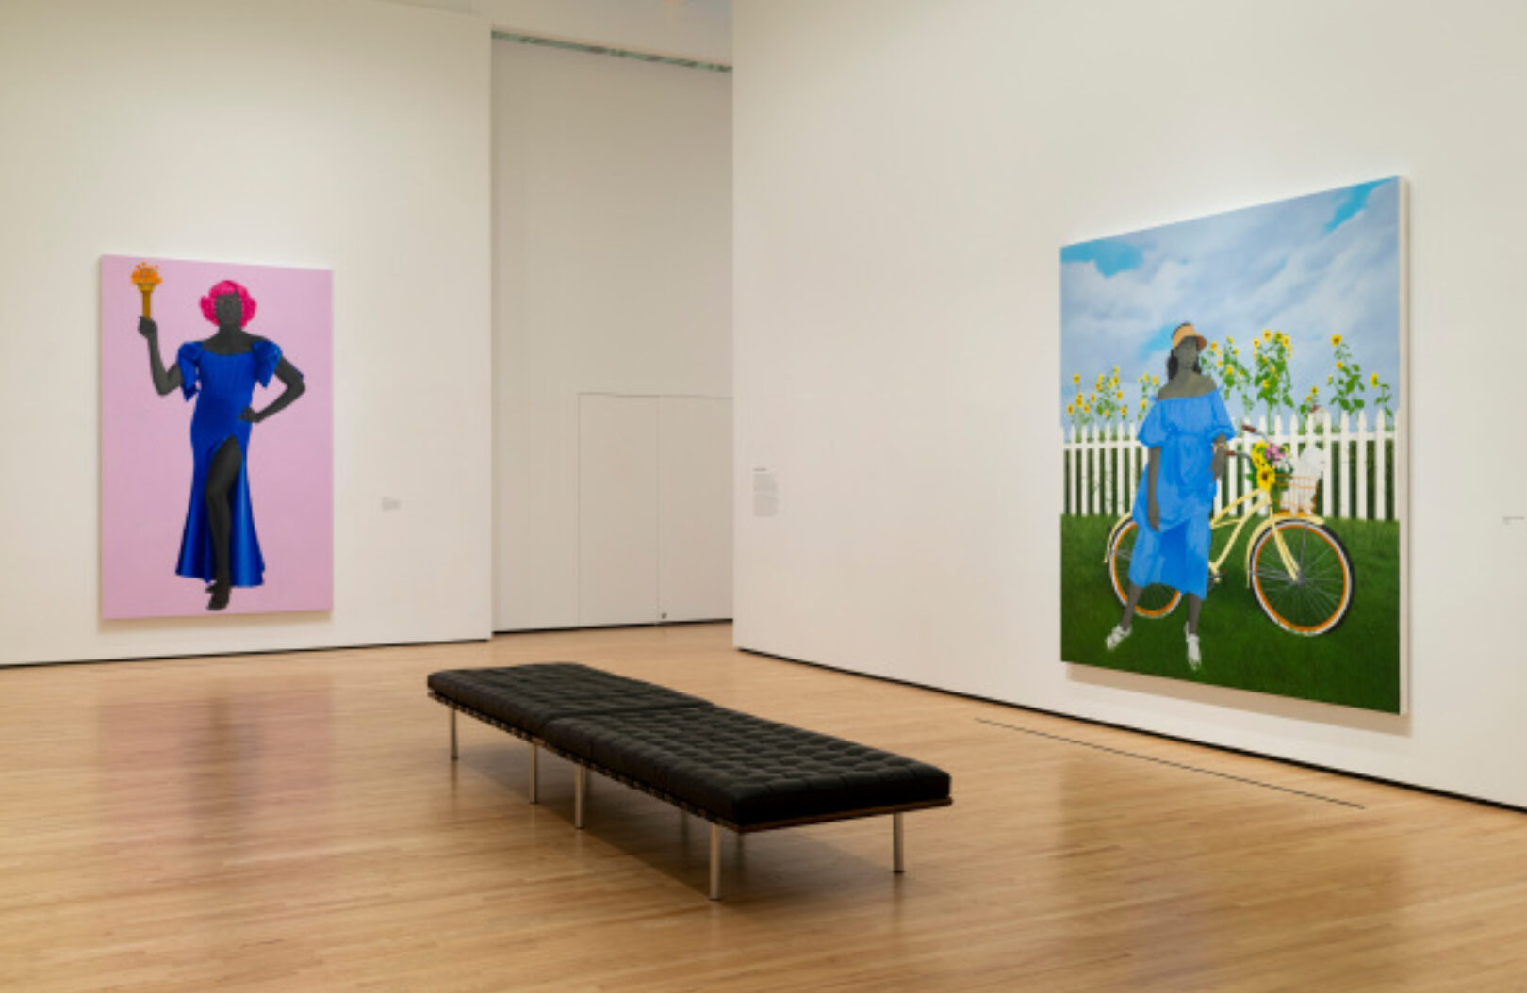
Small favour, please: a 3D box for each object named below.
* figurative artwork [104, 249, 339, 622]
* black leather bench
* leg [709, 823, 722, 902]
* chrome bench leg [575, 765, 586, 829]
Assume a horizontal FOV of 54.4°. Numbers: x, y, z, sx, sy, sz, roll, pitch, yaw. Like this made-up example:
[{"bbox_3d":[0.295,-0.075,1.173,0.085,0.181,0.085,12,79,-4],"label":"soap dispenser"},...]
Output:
[{"bbox_3d":[-4.843,-0.510,13.248,1.943,3.124,0.064,0,0,-29],"label":"figurative artwork"},{"bbox_3d":[-0.595,1.238,7.013,0.905,0.455,3.773,0,0,-29],"label":"black leather bench"},{"bbox_3d":[-0.178,1.330,5.425,0.037,0.287,0.037,0,0,-29],"label":"leg"},{"bbox_3d":[-0.810,1.325,6.562,0.037,0.287,0.037,0,0,-29],"label":"chrome bench leg"}]

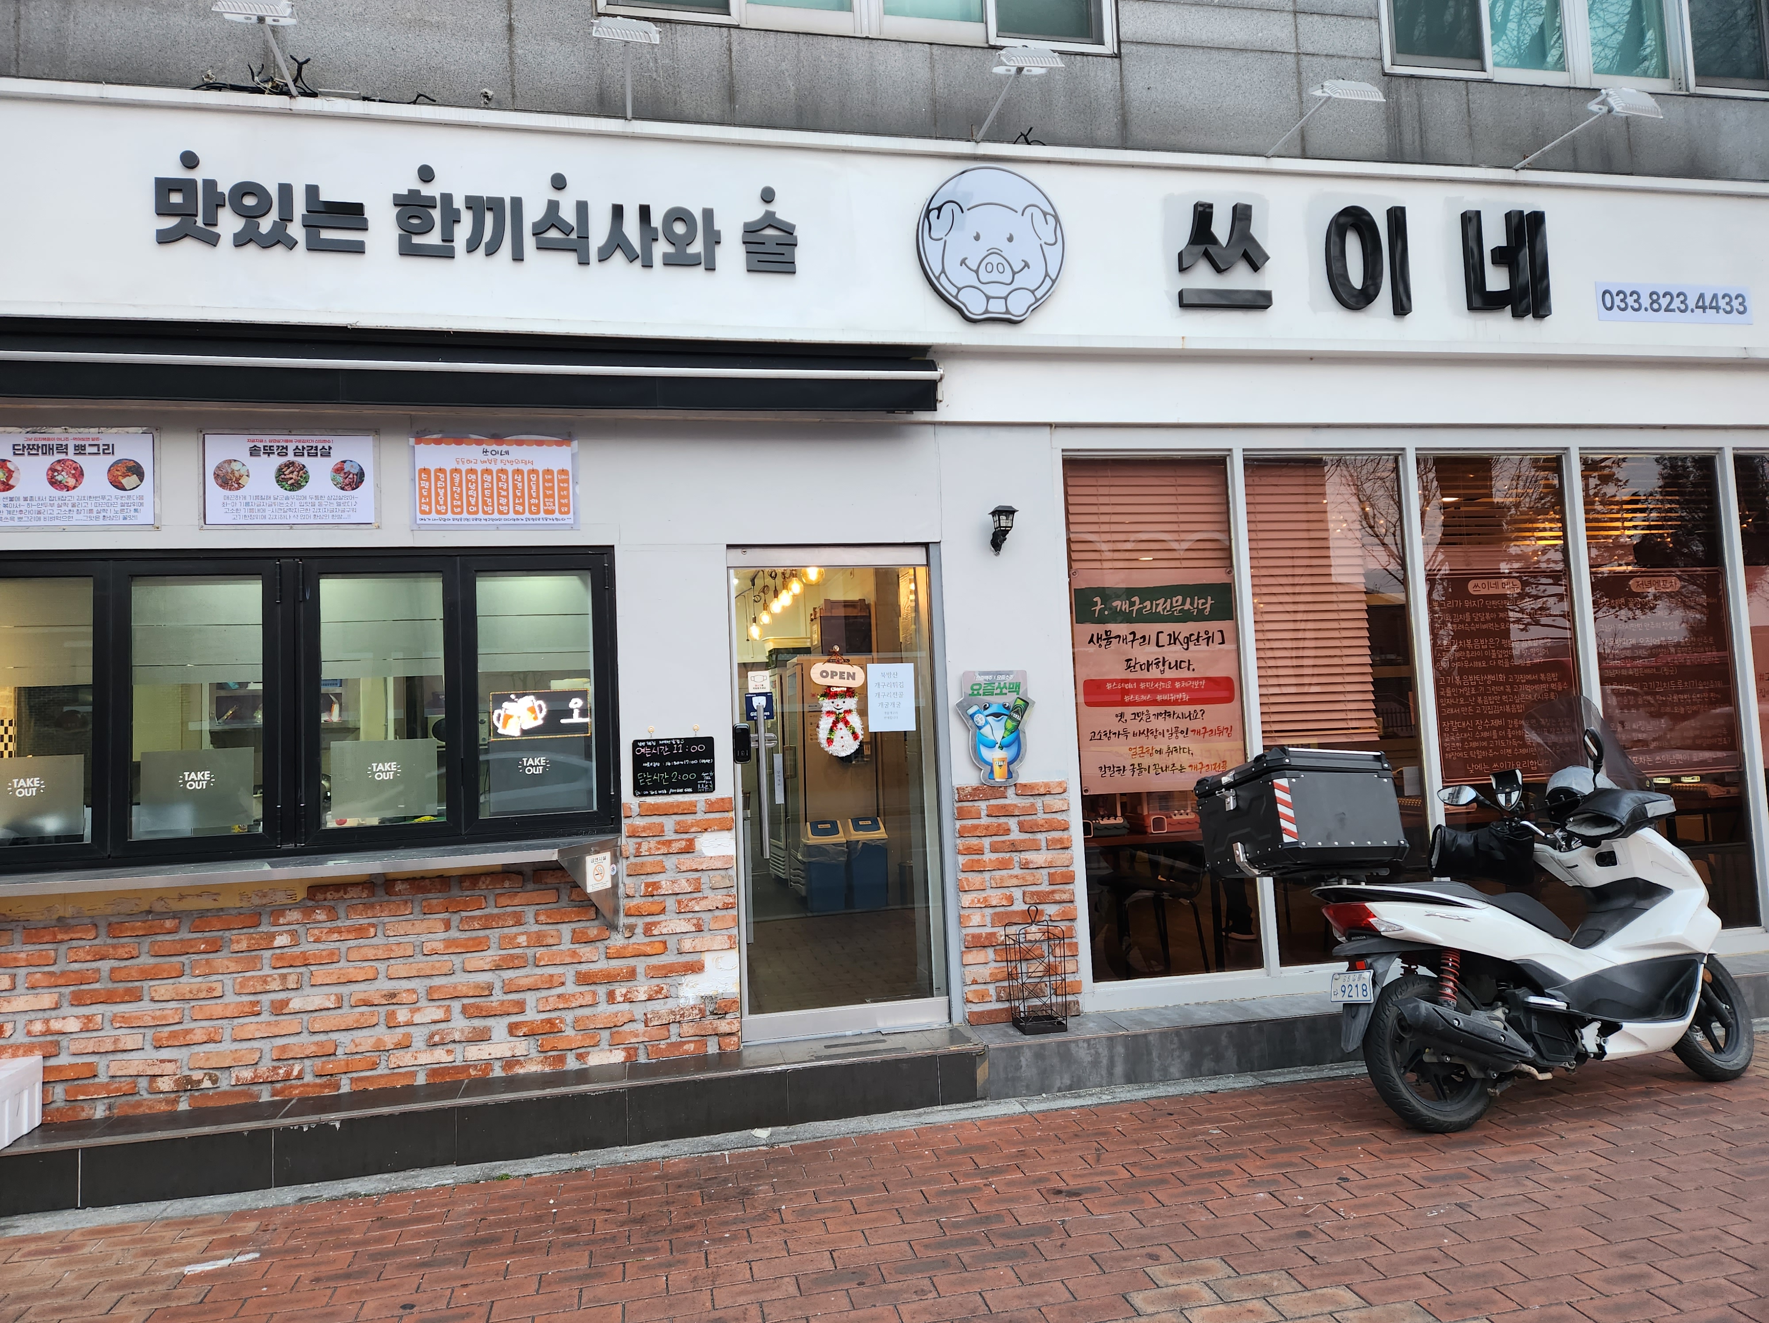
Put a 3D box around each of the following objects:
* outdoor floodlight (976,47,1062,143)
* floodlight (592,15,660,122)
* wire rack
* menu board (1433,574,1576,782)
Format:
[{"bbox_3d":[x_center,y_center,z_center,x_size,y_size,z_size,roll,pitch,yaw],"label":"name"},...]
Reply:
[{"bbox_3d":[0.471,-2.263,4.783,0.245,0.145,0.630,-2,-4,-12],"label":"outdoor floodlight"},{"bbox_3d":[-0.970,-2.211,4.474,0.235,0.145,0.610,-2,-4,-12],"label":"floodlight"},{"bbox_3d":[0.662,1.300,5.003,0.180,0.510,0.180,-2,-4,-12],"label":"wire rack"},{"bbox_3d":[3.040,0.063,5.748,0.790,1.032,0.020,-2,-4,-11],"label":"menu board"}]

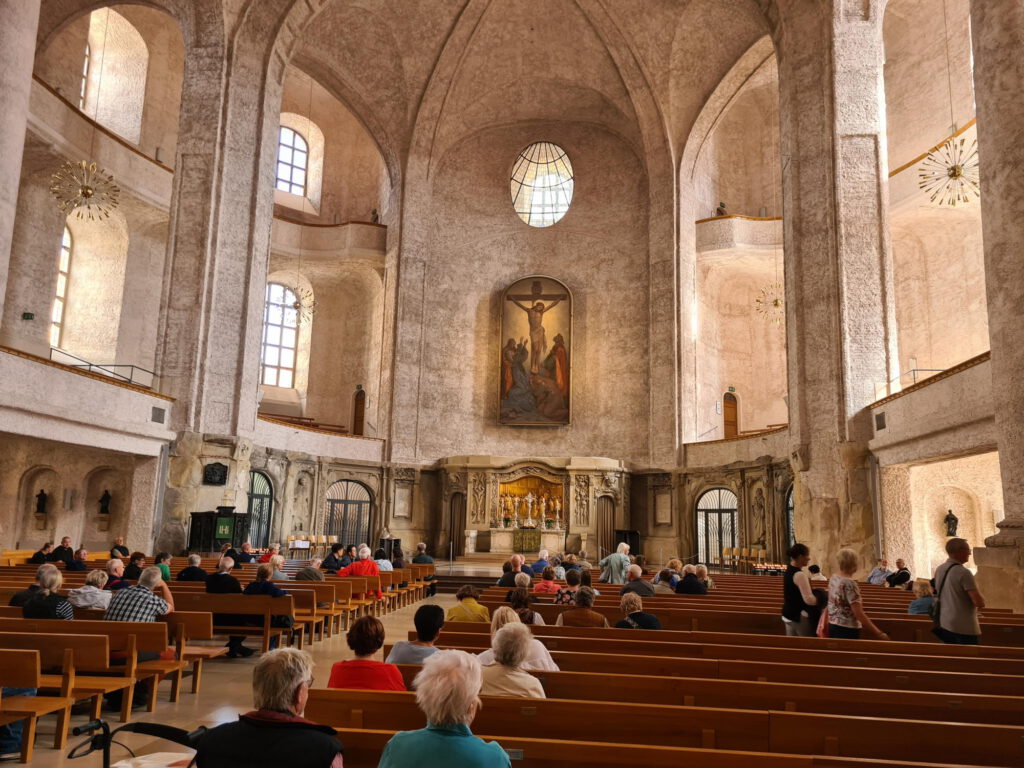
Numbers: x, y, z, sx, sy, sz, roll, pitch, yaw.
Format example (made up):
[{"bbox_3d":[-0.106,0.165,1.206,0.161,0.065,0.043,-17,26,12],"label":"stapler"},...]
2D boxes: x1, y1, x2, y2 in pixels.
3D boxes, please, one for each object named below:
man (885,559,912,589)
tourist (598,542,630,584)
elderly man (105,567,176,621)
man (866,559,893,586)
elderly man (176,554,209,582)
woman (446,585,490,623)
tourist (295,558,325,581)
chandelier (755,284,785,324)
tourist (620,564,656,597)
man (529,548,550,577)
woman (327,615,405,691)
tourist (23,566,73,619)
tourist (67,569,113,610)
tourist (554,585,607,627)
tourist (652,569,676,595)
[{"bbox_3d":[7.862,4.239,15.551,0.720,1.368,0.520,9,-13,-35],"label":"man"},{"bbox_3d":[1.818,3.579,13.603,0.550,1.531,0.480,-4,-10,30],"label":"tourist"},{"bbox_3d":[-3.566,2.329,7.072,0.600,1.252,0.780,0,-10,8],"label":"elderly man"},{"bbox_3d":[7.534,4.261,15.678,0.520,1.355,0.750,-6,-13,35],"label":"man"},{"bbox_3d":[-4.571,3.135,11.416,0.480,1.197,0.760,1,-9,5],"label":"elderly man"},{"bbox_3d":[-0.427,2.584,7.663,0.460,1.151,0.720,1,-10,5],"label":"woman"},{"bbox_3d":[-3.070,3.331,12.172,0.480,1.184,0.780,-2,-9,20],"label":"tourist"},{"bbox_3d":[8.948,-2.721,26.000,1.380,1.380,1.380,1,-9,6],"label":"chandelier"},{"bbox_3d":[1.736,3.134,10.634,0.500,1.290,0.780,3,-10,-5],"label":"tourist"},{"bbox_3d":[0.634,4.381,17.190,0.480,1.319,0.750,1,-10,5],"label":"man"},{"bbox_3d":[-0.774,1.981,4.583,0.470,1.208,0.750,1,-9,6],"label":"woman"},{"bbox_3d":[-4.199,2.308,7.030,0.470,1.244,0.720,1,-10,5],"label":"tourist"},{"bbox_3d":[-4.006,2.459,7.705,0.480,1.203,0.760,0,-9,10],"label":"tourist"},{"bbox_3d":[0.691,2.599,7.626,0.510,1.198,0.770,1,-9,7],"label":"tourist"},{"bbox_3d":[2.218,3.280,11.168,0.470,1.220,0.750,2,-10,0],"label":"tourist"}]

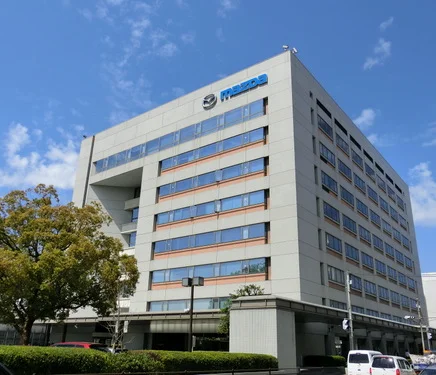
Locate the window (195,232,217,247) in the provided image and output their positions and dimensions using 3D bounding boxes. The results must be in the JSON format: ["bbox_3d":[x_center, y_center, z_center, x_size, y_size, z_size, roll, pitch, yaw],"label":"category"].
[{"bbox_3d":[-1.422,6.044,48.297,2.805,1.393,0.200,-14,-26,35],"label":"window"}]

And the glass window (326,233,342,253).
[{"bbox_3d":[14.199,6.882,51.038,0.150,1.710,4.840,-14,-26,35],"label":"glass window"}]

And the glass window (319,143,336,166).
[{"bbox_3d":[13.886,-4.108,52.864,0.200,1.756,4.750,-14,-26,35],"label":"glass window"}]

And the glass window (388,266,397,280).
[{"bbox_3d":[28.789,14.200,68.916,0.150,1.690,4.980,-14,-26,35],"label":"glass window"}]

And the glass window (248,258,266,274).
[{"bbox_3d":[4.049,8.270,43.832,1.999,1.529,0.180,-14,-26,35],"label":"glass window"}]

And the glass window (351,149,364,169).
[{"bbox_3d":[20.057,-3.969,59.989,0.170,1.620,4.420,-14,-26,35],"label":"glass window"}]

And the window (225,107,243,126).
[{"bbox_3d":[1.865,-8.408,49.420,2.780,1.760,0.170,-14,-26,35],"label":"window"}]

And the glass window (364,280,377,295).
[{"bbox_3d":[19.455,12.876,53.284,0.170,1.620,4.420,-14,-26,35],"label":"glass window"}]

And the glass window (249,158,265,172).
[{"bbox_3d":[4.603,-2.435,49.579,1.970,1.420,0.150,-14,-26,35],"label":"glass window"}]

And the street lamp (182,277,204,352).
[{"bbox_3d":[-1.372,7.142,21.382,1.120,5.000,0.400,-14,-26,35],"label":"street lamp"}]

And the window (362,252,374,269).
[{"bbox_3d":[20.575,10.078,57.252,0.180,1.683,4.676,-14,-26,35],"label":"window"}]

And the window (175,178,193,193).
[{"bbox_3d":[-4.484,-0.148,56.059,2.870,1.390,0.150,-14,-26,35],"label":"window"}]

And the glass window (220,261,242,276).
[{"bbox_3d":[1.343,8.340,42.887,2.780,1.360,0.170,-14,-26,35],"label":"glass window"}]

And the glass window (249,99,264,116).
[{"bbox_3d":[4.382,-9.052,47.627,1.920,1.760,0.170,-14,-26,35],"label":"glass window"}]

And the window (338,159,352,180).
[{"bbox_3d":[17.408,-2.320,57.202,0.200,1.731,4.761,-14,-26,35],"label":"window"}]

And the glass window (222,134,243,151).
[{"bbox_3d":[1.915,-5.560,53.062,2.990,1.300,0.150,-14,-26,35],"label":"glass window"}]

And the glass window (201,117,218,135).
[{"bbox_3d":[-1.143,-7.931,53.954,2.766,2.098,0.180,-14,-26,35],"label":"glass window"}]

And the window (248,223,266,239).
[{"bbox_3d":[3.943,4.430,42.385,1.920,1.360,0.170,-14,-26,35],"label":"window"}]

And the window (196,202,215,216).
[{"bbox_3d":[-1.422,2.624,49.725,2.770,1.422,0.200,-14,-26,35],"label":"window"}]

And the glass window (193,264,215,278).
[{"bbox_3d":[-1.520,9.042,44.938,2.780,1.360,0.170,-14,-26,35],"label":"glass window"}]

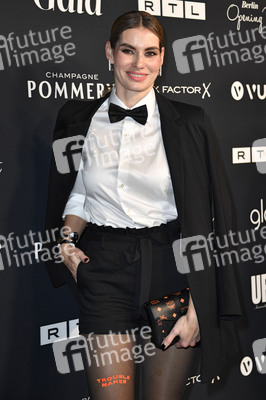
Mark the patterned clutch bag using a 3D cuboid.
[{"bbox_3d":[0.114,0.332,2.560,0.145,0.135,0.045,-17,2,-16],"label":"patterned clutch bag"}]

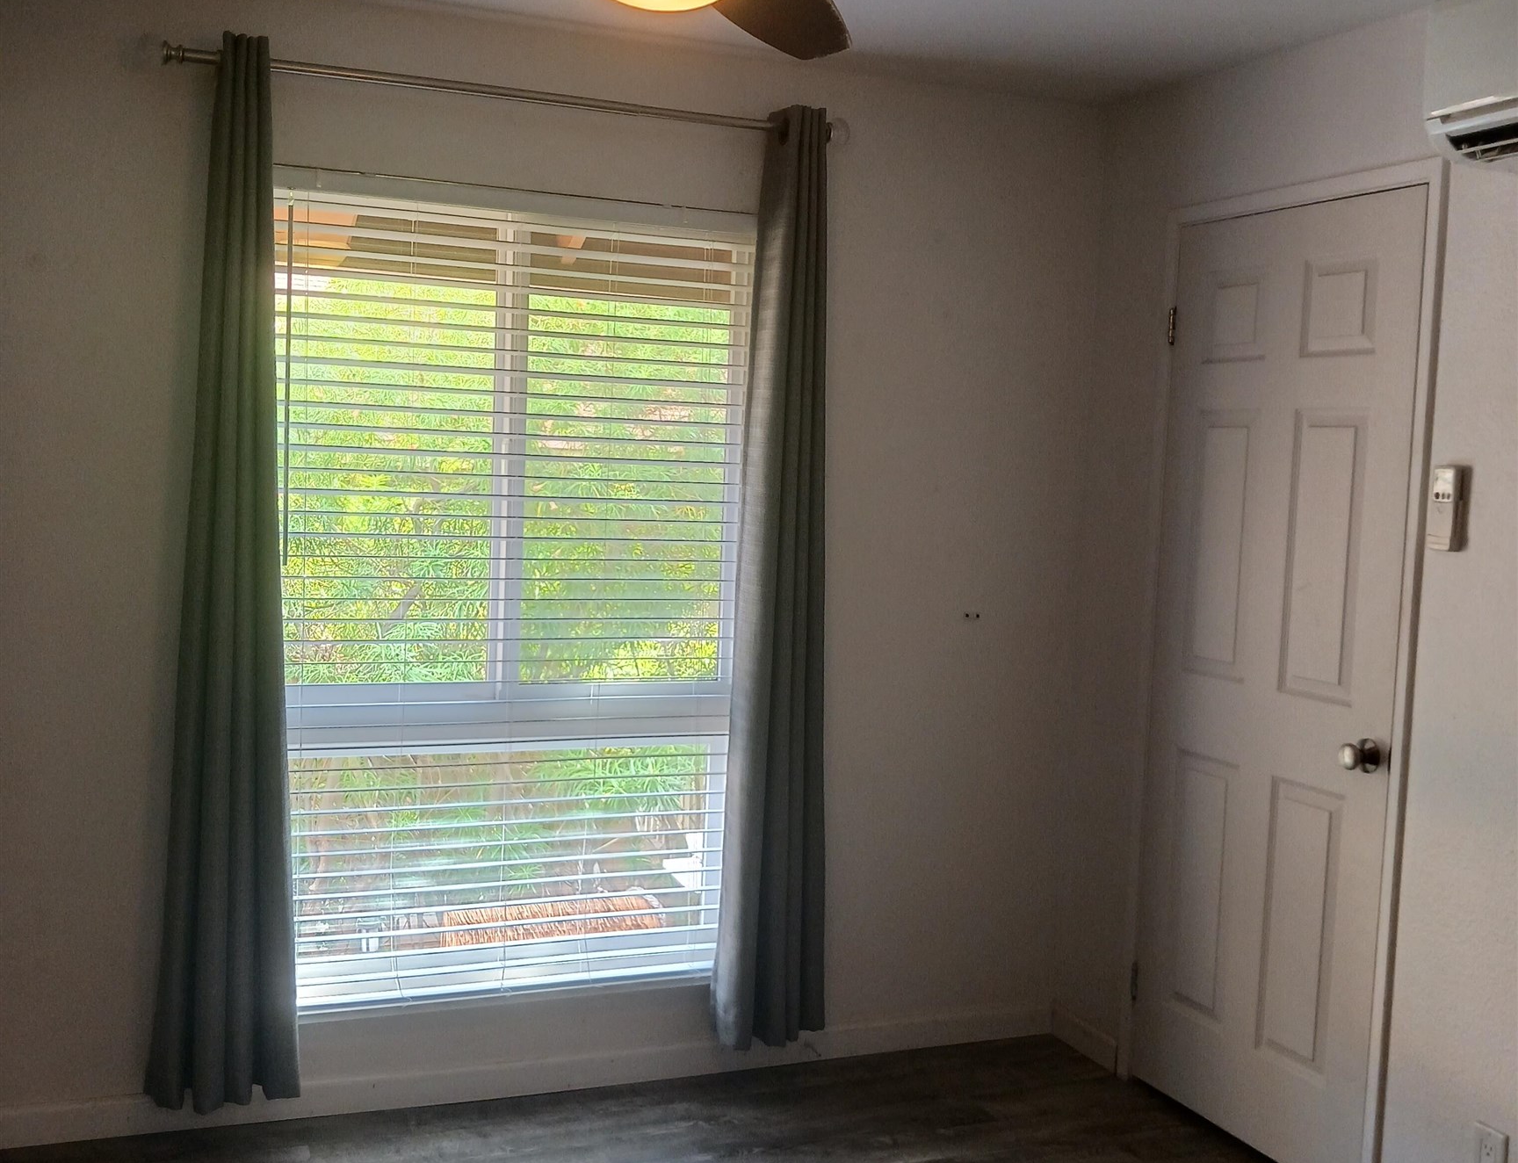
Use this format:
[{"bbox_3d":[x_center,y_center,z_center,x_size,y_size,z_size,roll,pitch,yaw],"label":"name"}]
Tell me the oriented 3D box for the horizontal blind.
[{"bbox_3d":[-0.568,0.038,3.536,1.140,1.785,0.060,0,5,-22],"label":"horizontal blind"}]

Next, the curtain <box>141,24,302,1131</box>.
[{"bbox_3d":[-1.082,0.003,3.226,0.300,2.170,0.120,0,5,-22],"label":"curtain"}]

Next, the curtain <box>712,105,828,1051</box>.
[{"bbox_3d":[0.053,0.010,3.676,0.275,2.170,0.120,0,5,-22],"label":"curtain"}]

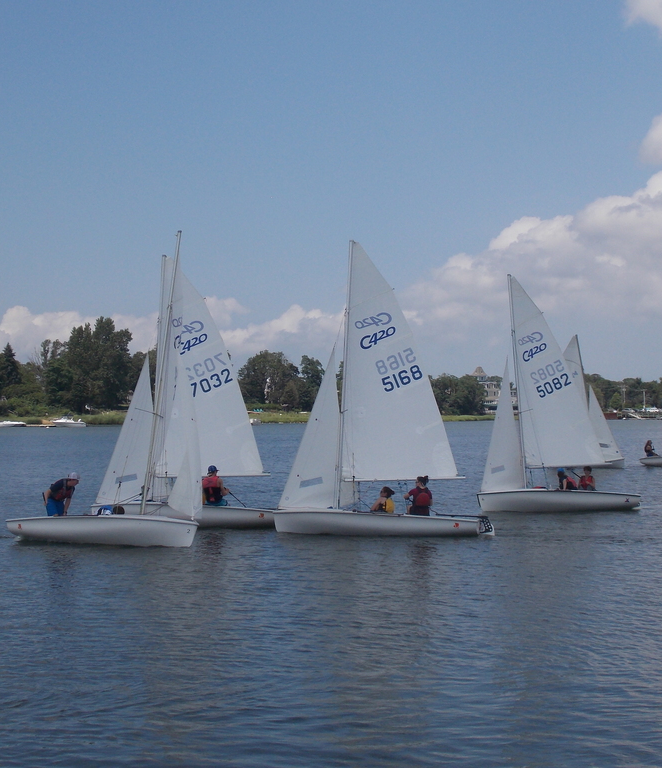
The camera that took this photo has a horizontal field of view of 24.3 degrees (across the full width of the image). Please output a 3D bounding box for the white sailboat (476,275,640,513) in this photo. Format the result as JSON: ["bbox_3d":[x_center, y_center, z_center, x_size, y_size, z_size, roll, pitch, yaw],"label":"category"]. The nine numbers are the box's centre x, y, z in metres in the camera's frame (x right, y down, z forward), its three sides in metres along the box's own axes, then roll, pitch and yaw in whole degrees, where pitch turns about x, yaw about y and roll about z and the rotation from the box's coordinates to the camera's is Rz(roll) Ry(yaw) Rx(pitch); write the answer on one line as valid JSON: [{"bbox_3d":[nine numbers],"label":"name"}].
[{"bbox_3d":[5.764,0.254,38.853,4.300,6.050,1.700,0,-1,-20],"label":"white sailboat"}]

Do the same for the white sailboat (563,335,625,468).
[{"bbox_3d":[11.133,0.788,68.553,4.300,6.050,1.650,0,-1,-15],"label":"white sailboat"}]

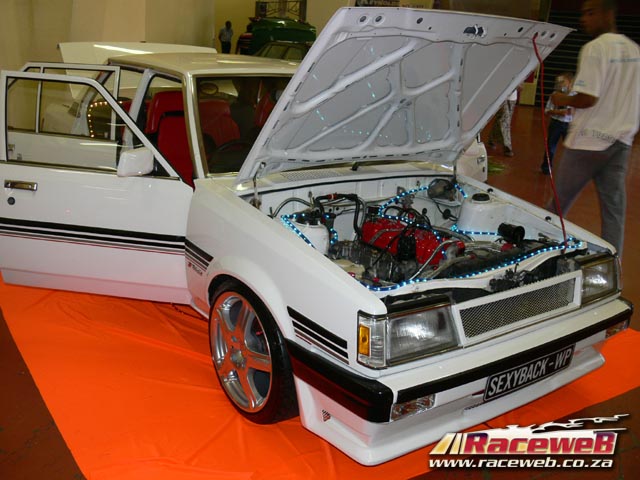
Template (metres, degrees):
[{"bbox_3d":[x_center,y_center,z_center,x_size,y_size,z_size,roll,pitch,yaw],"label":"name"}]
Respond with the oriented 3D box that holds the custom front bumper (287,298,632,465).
[{"bbox_3d":[0.656,0.461,2.612,1.580,0.360,0.500,-9,21,-36],"label":"custom front bumper"}]

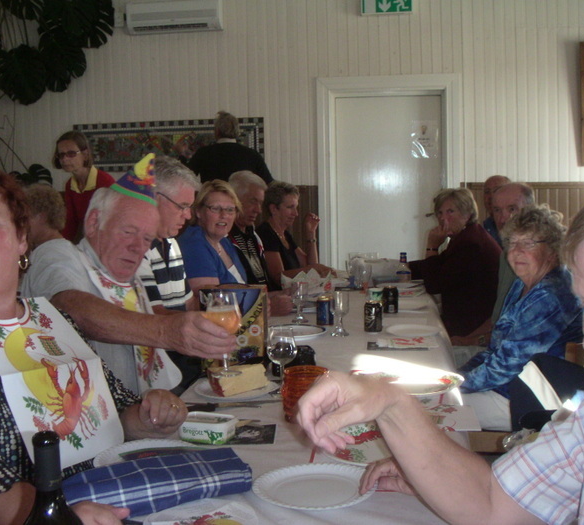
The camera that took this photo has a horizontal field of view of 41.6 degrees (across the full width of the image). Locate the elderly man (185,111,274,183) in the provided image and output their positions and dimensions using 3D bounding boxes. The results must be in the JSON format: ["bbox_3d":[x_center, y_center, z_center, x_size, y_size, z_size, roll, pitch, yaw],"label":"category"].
[{"bbox_3d":[-0.399,-0.103,5.117,0.560,1.791,0.380,-2,6,-11],"label":"elderly man"}]

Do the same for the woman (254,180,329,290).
[{"bbox_3d":[0.024,0.187,4.520,0.720,1.323,0.520,1,6,20],"label":"woman"}]

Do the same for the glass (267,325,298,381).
[{"bbox_3d":[-0.028,0.274,2.137,0.083,0.182,0.083,-1,6,0],"label":"glass"}]

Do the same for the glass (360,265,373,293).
[{"bbox_3d":[0.388,0.089,4.010,0.064,0.142,0.064,-1,6,0],"label":"glass"}]

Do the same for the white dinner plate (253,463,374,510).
[{"bbox_3d":[0.041,0.428,1.440,0.230,0.020,0.230,-1,6,0],"label":"white dinner plate"}]

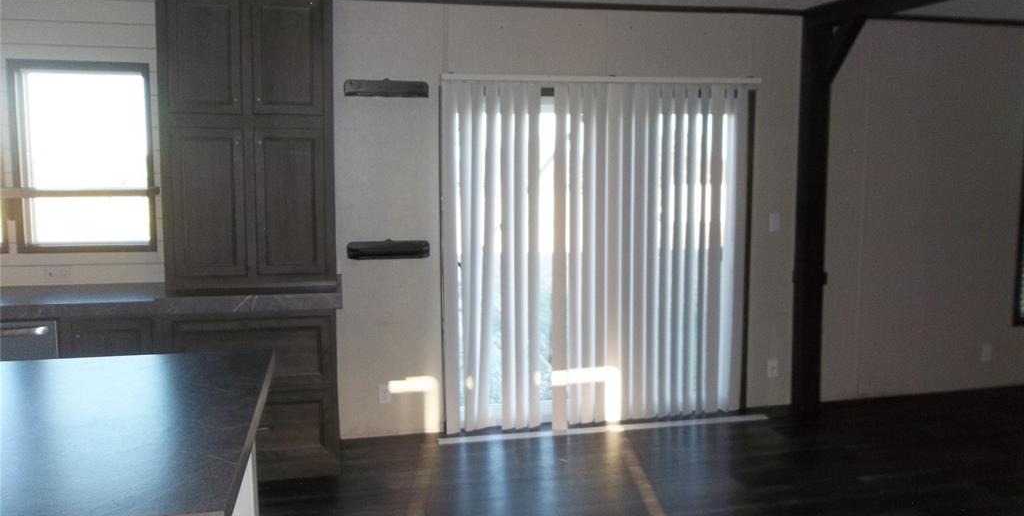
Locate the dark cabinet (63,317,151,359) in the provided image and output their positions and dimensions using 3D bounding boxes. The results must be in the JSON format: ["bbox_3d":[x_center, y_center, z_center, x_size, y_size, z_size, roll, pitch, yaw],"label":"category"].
[{"bbox_3d":[-1.896,0.648,3.961,0.399,0.870,0.610,-2,6,-13],"label":"dark cabinet"}]

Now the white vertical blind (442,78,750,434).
[{"bbox_3d":[0.540,-0.022,4.792,1.921,2.011,0.130,-2,6,-13],"label":"white vertical blind"}]

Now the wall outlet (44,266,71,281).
[{"bbox_3d":[-2.343,0.079,4.111,0.121,0.072,0.010,-2,6,-13],"label":"wall outlet"}]

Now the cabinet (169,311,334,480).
[{"bbox_3d":[-1.290,0.631,4.096,0.793,0.870,0.610,-2,6,-13],"label":"cabinet"}]

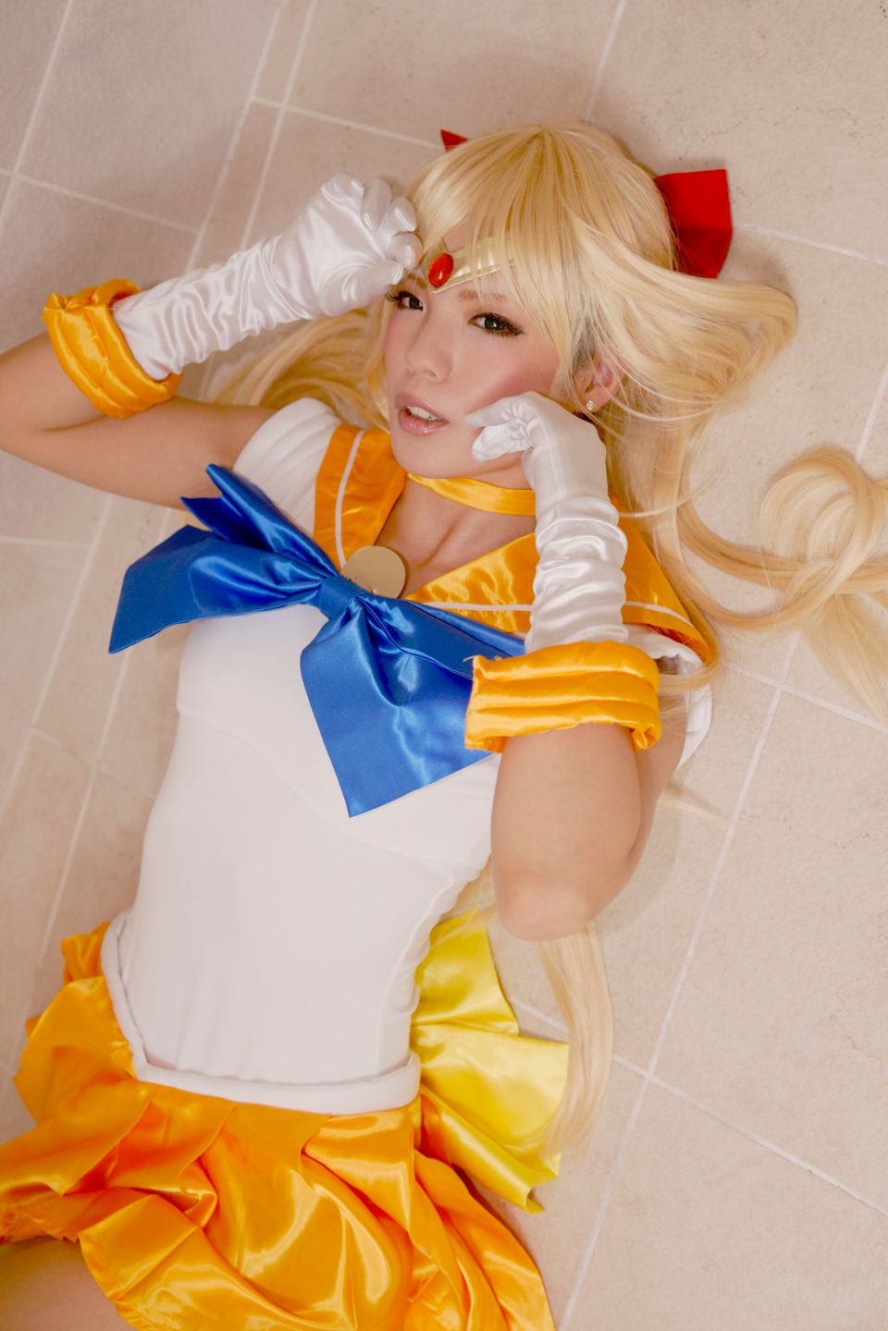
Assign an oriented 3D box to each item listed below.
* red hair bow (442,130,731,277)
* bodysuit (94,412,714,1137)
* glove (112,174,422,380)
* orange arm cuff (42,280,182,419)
[{"bbox_3d":[0.099,-0.338,1.214,0.235,0.055,0.095,19,101,32],"label":"red hair bow"},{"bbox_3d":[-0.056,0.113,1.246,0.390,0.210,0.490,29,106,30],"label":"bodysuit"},{"bbox_3d":[-0.130,-0.274,1.175,0.240,0.085,0.090,-15,105,20],"label":"glove"},{"bbox_3d":[-0.245,-0.232,1.225,0.060,0.100,0.102,-16,81,18],"label":"orange arm cuff"}]

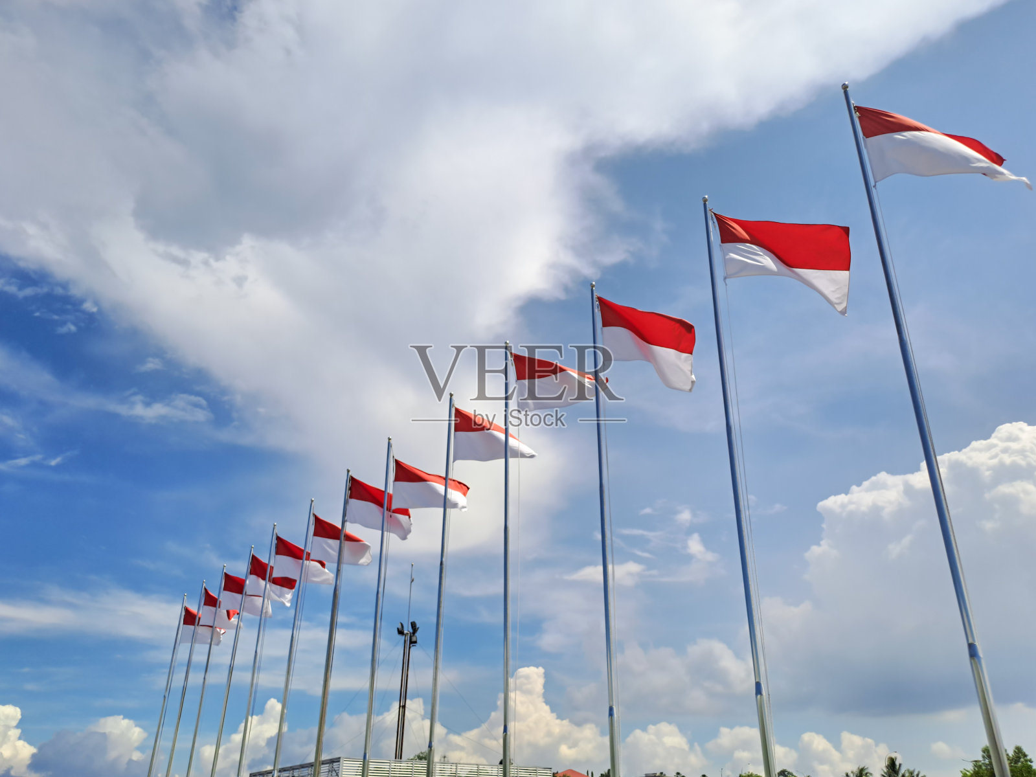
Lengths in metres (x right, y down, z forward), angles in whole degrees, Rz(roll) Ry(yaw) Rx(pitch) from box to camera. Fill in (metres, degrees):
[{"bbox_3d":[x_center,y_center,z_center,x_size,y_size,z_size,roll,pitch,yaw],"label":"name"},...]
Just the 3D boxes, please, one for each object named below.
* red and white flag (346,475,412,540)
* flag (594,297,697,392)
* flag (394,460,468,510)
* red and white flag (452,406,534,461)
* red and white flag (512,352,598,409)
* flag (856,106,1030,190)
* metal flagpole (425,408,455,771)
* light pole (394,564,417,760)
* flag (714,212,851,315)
[{"bbox_3d":[-3.303,2.872,17.954,1.650,1.400,0.400,-4,-27,7],"label":"red and white flag"},{"bbox_3d":[1.972,-0.697,11.272,1.440,1.760,0.330,-2,-29,3],"label":"flag"},{"bbox_3d":[-1.832,2.083,15.963,1.800,1.200,0.400,-4,-27,7],"label":"flag"},{"bbox_3d":[-0.443,0.856,14.443,1.600,1.200,0.330,-2,-29,3],"label":"red and white flag"},{"bbox_3d":[0.728,-0.168,12.877,1.640,1.130,0.330,-2,-29,3],"label":"red and white flag"},{"bbox_3d":[4.246,-2.424,7.556,1.580,1.150,0.400,-4,-27,7],"label":"flag"},{"bbox_3d":[-1.296,3.958,12.758,0.090,8.800,0.090,-2,-29,3],"label":"metal flagpole"},{"bbox_3d":[-5.059,12.664,33.566,1.000,9.560,0.900,4,-27,-8],"label":"light pole"},{"bbox_3d":[3.175,-1.521,9.109,1.700,1.400,0.400,-4,-27,7],"label":"flag"}]

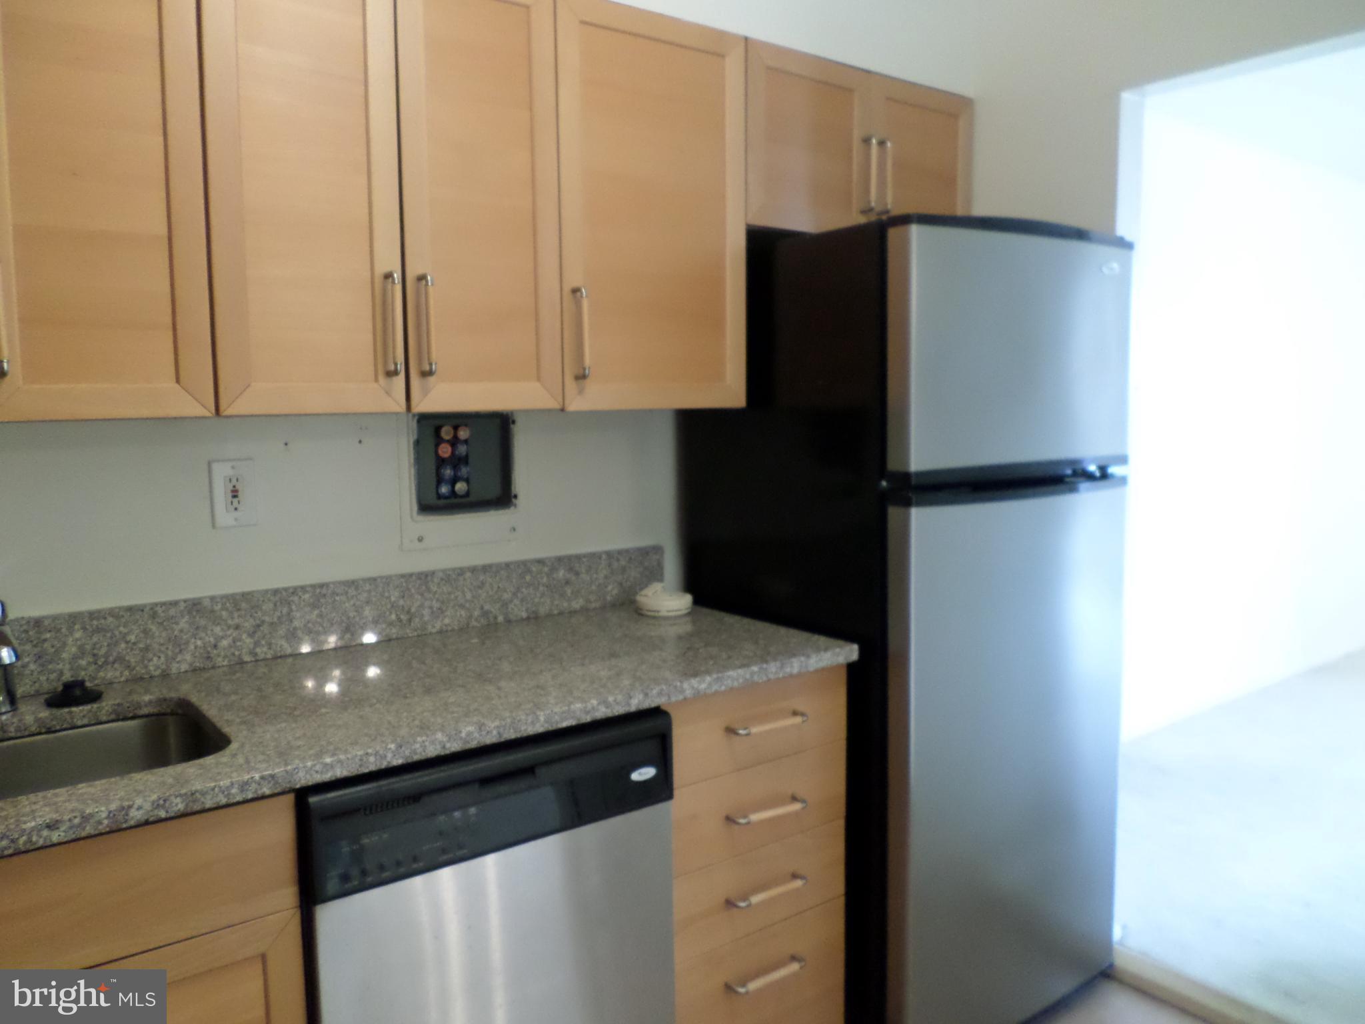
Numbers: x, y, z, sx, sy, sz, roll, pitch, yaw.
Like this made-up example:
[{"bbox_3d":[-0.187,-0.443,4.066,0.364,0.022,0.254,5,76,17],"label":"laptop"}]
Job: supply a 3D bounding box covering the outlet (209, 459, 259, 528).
[{"bbox_3d":[-0.816,-0.033,1.792,0.076,0.122,0.010,-5,7,-36],"label":"outlet"}]

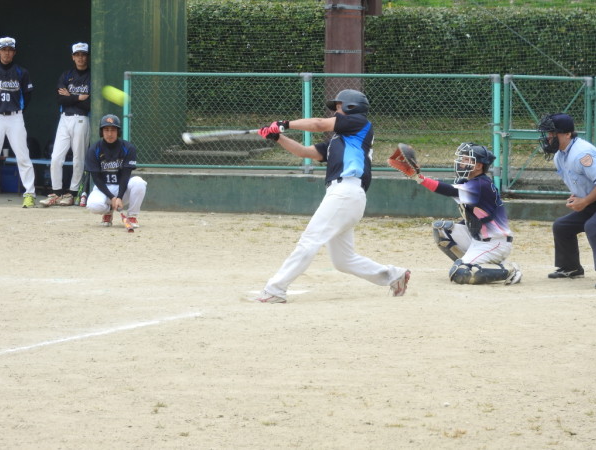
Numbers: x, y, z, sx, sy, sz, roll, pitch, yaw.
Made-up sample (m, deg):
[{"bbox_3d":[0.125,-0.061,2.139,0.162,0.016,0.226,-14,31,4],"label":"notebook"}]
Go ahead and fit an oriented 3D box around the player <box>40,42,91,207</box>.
[{"bbox_3d":[-2.474,-1.078,37.286,0.570,1.757,0.420,0,4,5],"label":"player"}]

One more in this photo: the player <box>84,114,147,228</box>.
[{"bbox_3d":[-1.819,-0.548,34.560,0.620,1.098,0.740,0,4,-1],"label":"player"}]

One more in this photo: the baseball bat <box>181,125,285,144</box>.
[{"bbox_3d":[-0.495,-0.694,26.635,0.831,0.060,0.060,-6,0,-23],"label":"baseball bat"}]

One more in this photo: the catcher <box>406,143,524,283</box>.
[{"bbox_3d":[1.347,-0.100,28.208,0.880,1.135,0.660,0,4,-6],"label":"catcher"}]

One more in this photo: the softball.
[{"bbox_3d":[-1.297,-0.915,24.500,0.097,0.097,0.097,0,4,0],"label":"softball"}]

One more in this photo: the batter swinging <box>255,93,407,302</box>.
[{"bbox_3d":[0.259,-0.243,26.841,1.120,1.621,0.640,-1,4,-10],"label":"batter swinging"}]

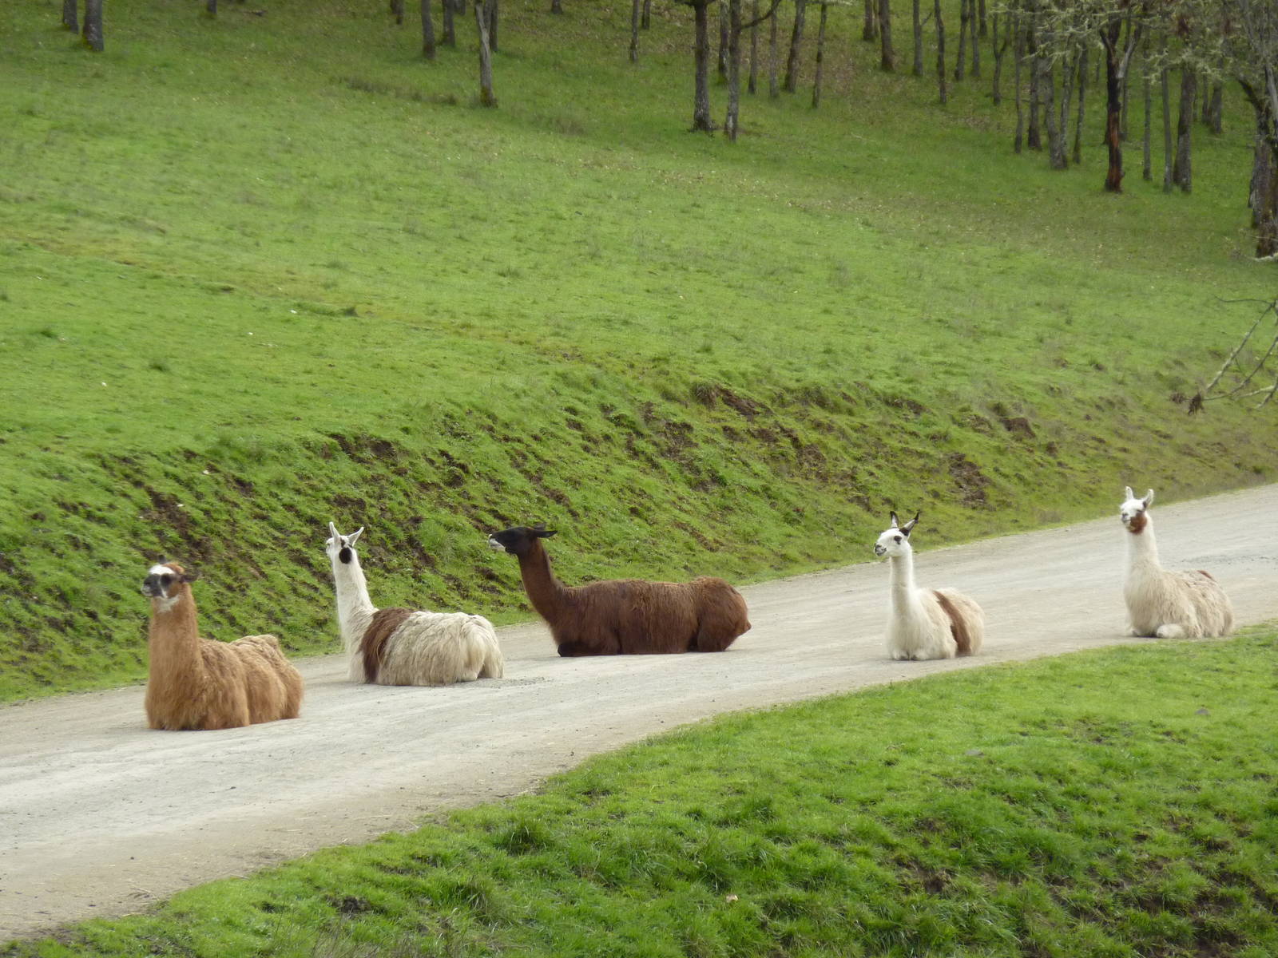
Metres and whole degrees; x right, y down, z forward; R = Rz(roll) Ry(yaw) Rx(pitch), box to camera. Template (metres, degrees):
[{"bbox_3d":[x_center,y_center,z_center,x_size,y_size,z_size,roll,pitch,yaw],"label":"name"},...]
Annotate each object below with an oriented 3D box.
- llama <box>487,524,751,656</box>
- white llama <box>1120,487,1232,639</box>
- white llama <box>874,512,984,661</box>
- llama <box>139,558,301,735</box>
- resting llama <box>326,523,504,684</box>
[{"bbox_3d":[-0.135,0.765,50.200,1.800,0.887,0.500,0,2,-8],"label":"llama"},{"bbox_3d":[3.990,0.609,53.500,0.520,1.078,1.350,1,3,26],"label":"white llama"},{"bbox_3d":[2.070,0.743,51.300,0.480,1.012,1.350,1,2,23],"label":"white llama"},{"bbox_3d":[-2.586,1.024,45.000,0.540,1.000,1.350,1,3,29],"label":"llama"},{"bbox_3d":[-1.474,0.818,47.800,1.400,1.035,0.540,2,3,42],"label":"resting llama"}]

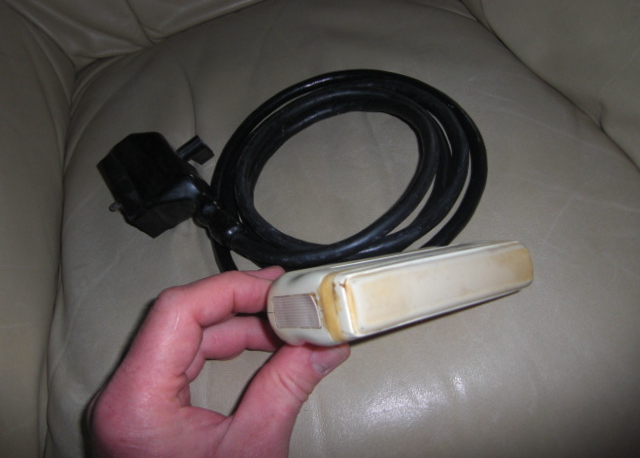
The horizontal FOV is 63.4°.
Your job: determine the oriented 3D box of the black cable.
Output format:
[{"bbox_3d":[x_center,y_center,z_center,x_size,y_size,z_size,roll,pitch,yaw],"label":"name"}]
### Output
[{"bbox_3d":[0.023,-0.053,0.419,0.222,0.040,0.242,-8,53,0],"label":"black cable"}]

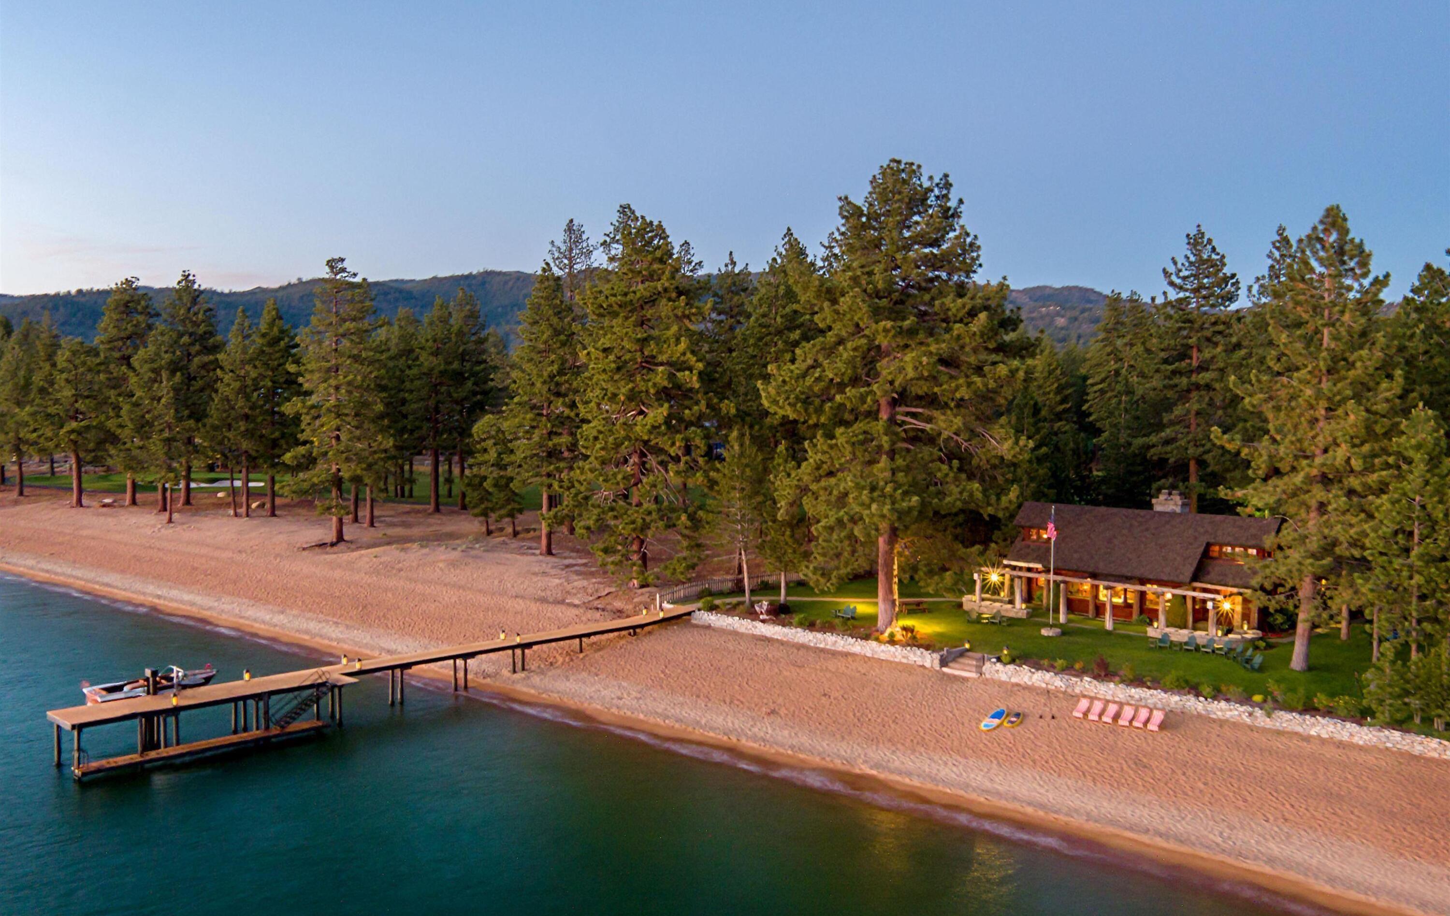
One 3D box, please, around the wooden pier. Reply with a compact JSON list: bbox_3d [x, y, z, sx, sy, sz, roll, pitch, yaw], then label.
[{"bbox_3d":[-16.286,12.415,73.101,5.100,3.200,41.400,3,3,44],"label":"wooden pier"}]

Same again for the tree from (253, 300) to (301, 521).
[{"bbox_3d":[-55.480,-6.124,154.711,5.819,26.700,5.819,-1,3,-20],"label":"tree"}]

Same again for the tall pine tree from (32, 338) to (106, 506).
[{"bbox_3d":[-87.268,-4.658,167.573,9.527,22.361,9.527,-1,3,-27],"label":"tall pine tree"}]

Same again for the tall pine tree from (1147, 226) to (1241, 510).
[{"bbox_3d":[41.828,-5.602,112.102,8.138,29.843,8.138,1,3,20],"label":"tall pine tree"}]

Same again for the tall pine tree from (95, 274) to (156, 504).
[{"bbox_3d":[-81.718,-9.075,171.578,8.254,30.908,8.254,-1,3,-25],"label":"tall pine tree"}]

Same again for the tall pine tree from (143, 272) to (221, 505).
[{"bbox_3d":[-73.857,-9.313,171.082,10.325,31.509,10.325,-1,3,-23],"label":"tall pine tree"}]

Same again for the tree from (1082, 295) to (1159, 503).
[{"bbox_3d":[40.519,-4.023,128.081,7.506,25.336,7.506,1,3,18],"label":"tree"}]

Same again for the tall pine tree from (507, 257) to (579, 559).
[{"bbox_3d":[-17.700,-4.950,123.500,7.600,28.800,7.600,0,2,0],"label":"tall pine tree"}]

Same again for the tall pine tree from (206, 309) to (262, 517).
[{"bbox_3d":[-59.804,-5.440,153.774,6.590,25.365,6.590,-1,3,-21],"label":"tall pine tree"}]

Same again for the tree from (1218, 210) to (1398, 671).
[{"bbox_3d":[31.606,-0.858,68.234,9.489,24.931,9.489,1,3,25],"label":"tree"}]

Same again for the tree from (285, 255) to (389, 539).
[{"bbox_3d":[-38.767,-5.642,125.971,10.027,28.318,9.525,0,3,-17],"label":"tree"}]

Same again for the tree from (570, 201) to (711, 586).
[{"bbox_3d":[-6.719,-4.955,99.059,10.657,29.535,10.657,0,2,-4],"label":"tree"}]

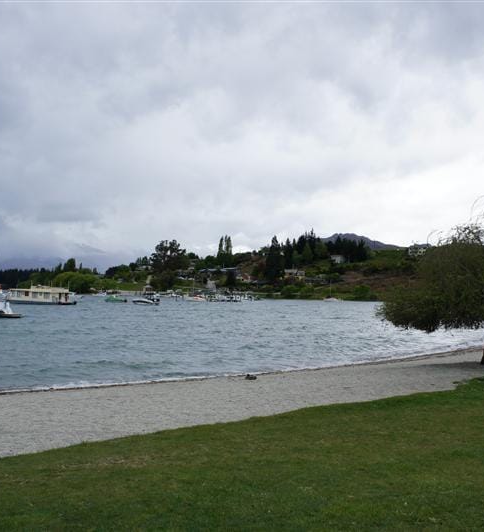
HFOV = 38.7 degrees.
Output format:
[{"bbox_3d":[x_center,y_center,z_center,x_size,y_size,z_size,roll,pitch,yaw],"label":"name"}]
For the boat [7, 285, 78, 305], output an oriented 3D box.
[{"bbox_3d":[-41.040,5.940,139.620,14.500,3.600,4.870,0,-2,25],"label":"boat"}]

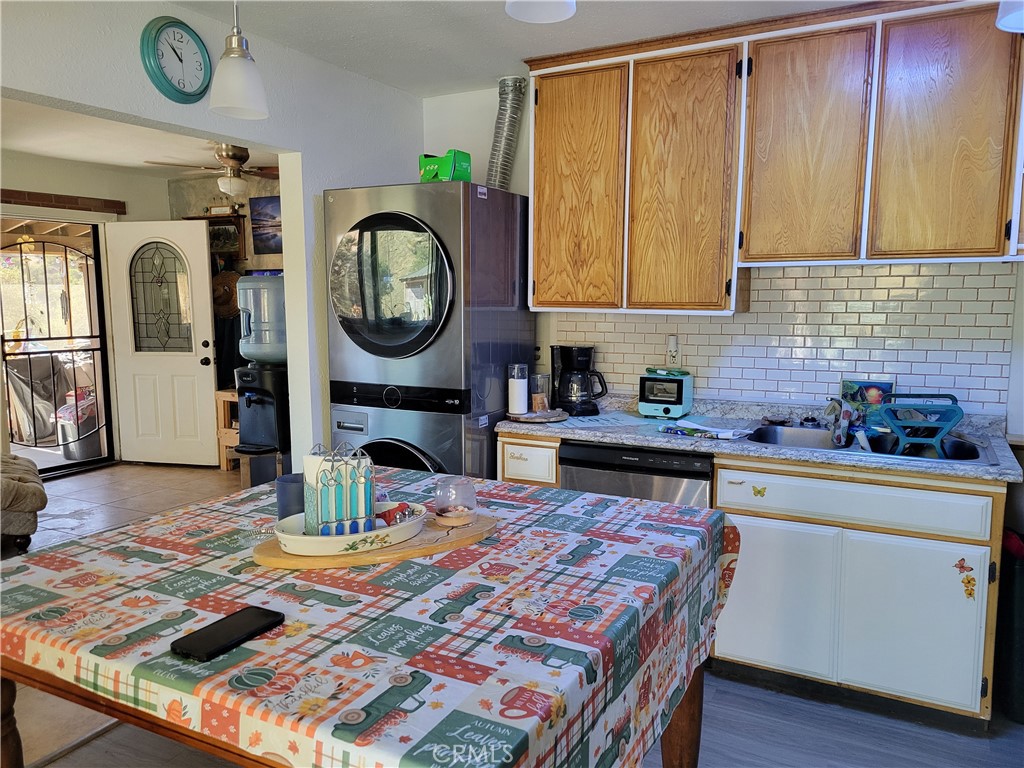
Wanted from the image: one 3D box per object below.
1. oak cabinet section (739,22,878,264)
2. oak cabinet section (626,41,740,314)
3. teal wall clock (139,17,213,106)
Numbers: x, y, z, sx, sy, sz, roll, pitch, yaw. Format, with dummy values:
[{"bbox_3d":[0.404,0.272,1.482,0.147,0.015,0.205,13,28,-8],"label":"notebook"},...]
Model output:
[{"bbox_3d":[1.142,-0.875,2.958,0.445,0.823,0.310,3,8,28],"label":"oak cabinet section"},{"bbox_3d":[0.744,-0.808,3.179,0.454,0.993,0.310,3,8,28],"label":"oak cabinet section"},{"bbox_3d":[-1.142,-1.116,2.659,0.045,0.280,0.280,3,7,29],"label":"teal wall clock"}]

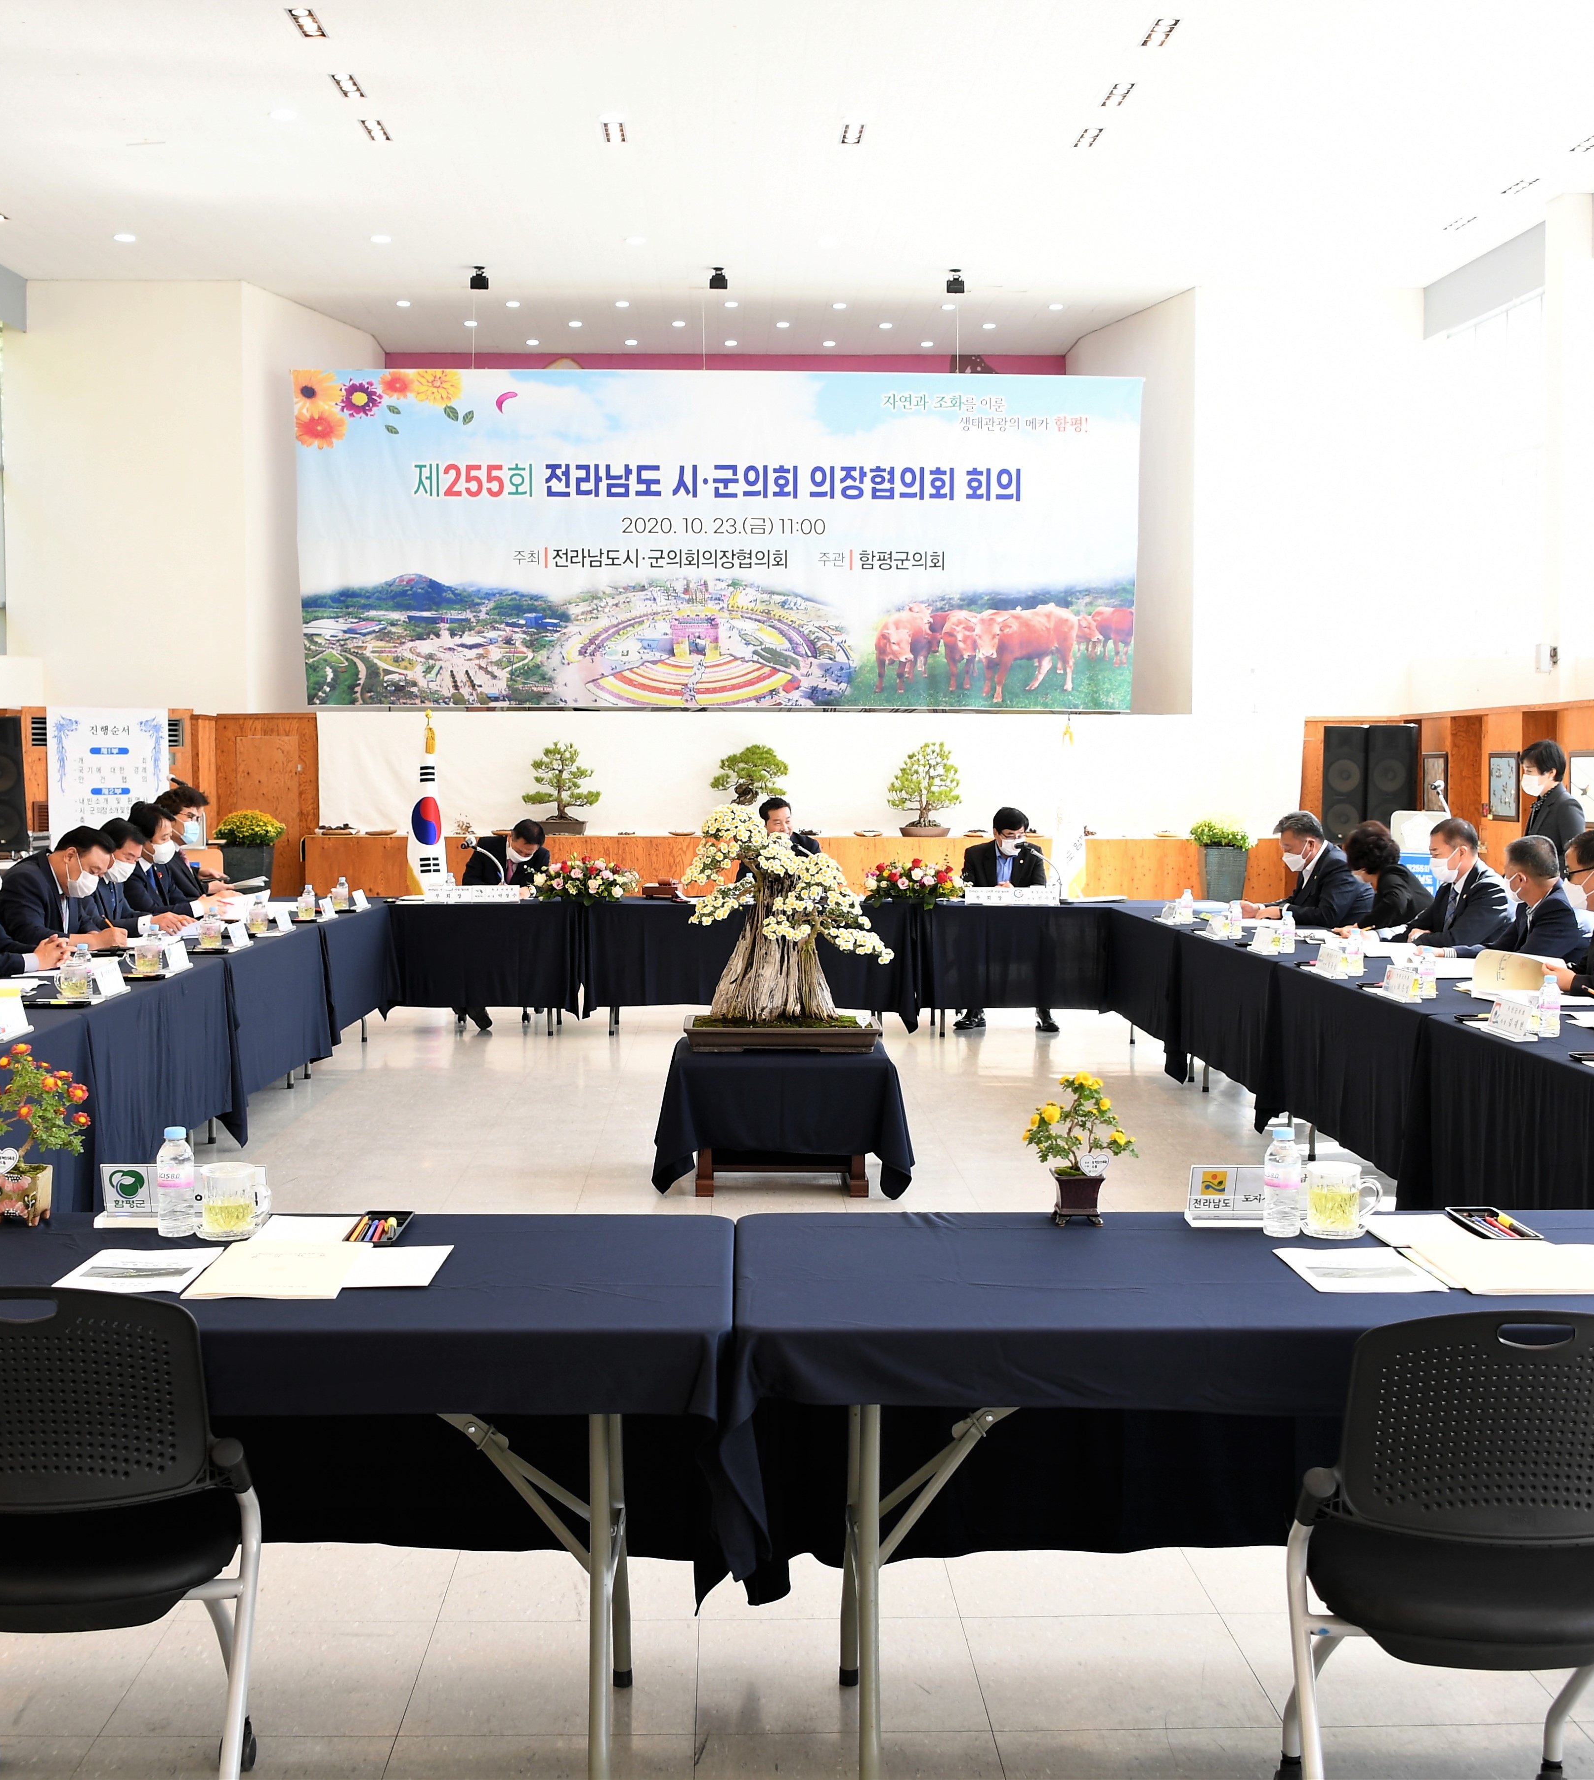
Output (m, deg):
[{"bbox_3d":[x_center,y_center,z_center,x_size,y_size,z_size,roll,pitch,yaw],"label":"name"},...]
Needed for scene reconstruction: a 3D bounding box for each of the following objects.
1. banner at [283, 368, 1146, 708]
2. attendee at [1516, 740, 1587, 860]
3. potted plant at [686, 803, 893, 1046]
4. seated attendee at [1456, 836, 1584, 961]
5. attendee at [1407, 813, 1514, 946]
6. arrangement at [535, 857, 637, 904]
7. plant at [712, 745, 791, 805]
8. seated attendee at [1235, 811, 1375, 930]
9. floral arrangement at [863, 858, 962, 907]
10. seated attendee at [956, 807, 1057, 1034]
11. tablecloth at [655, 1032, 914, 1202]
[{"bbox_3d":[-0.691,-3.175,19.142,7.678,3.052,0.060,0,3,-2],"label":"banner"},{"bbox_3d":[3.680,0.104,10.150,0.310,1.640,0.450,-1,4,-22],"label":"attendee"},{"bbox_3d":[-0.023,0.083,7.500,0.730,0.800,0.520,0,3,-2],"label":"potted plant"},{"bbox_3d":[2.651,0.438,7.600,0.780,1.265,0.540,0,3,-2],"label":"seated attendee"},{"bbox_3d":[2.782,0.349,8.760,0.660,1.303,0.530,-1,3,-14],"label":"attendee"},{"bbox_3d":[-1.202,-0.059,11.730,0.600,0.270,0.360,0,3,-2],"label":"arrangement"},{"bbox_3d":[-0.415,-0.900,18.575,0.720,0.815,0.600,0,3,-2],"label":"plant"},{"bbox_3d":[2.528,0.269,10.200,0.780,1.300,0.540,0,3,-8],"label":"seated attendee"},{"bbox_3d":[0.638,-0.046,11.450,0.560,0.280,0.360,0,3,-2],"label":"floral arrangement"},{"bbox_3d":[1.227,0.162,12.197,0.560,1.255,0.920,0,3,0],"label":"seated attendee"},{"bbox_3d":[-0.049,0.800,7.488,0.920,0.445,0.950,0,3,-2],"label":"tablecloth"}]

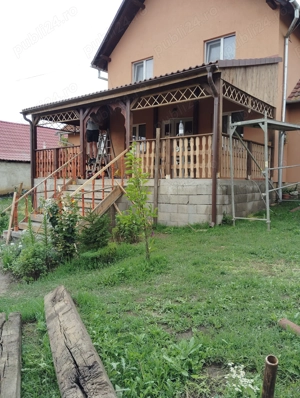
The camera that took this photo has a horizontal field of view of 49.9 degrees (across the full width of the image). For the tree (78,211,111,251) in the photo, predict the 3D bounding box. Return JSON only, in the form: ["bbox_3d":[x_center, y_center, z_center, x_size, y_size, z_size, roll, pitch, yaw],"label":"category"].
[{"bbox_3d":[-1.015,0.576,5.900,0.560,0.740,0.560,1,3,0],"label":"tree"}]

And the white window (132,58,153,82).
[{"bbox_3d":[-0.243,-4.724,12.183,1.020,0.960,0.120,3,4,40],"label":"white window"}]

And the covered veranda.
[{"bbox_3d":[-0.466,-1.796,10.143,7.600,4.400,3.500,3,4,40],"label":"covered veranda"}]

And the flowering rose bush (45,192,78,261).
[{"bbox_3d":[-1.460,0.473,5.350,0.550,1.080,0.550,1,3,0],"label":"flowering rose bush"}]

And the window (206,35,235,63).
[{"bbox_3d":[2.227,-4.556,10.124,1.020,0.960,0.120,3,4,40],"label":"window"}]

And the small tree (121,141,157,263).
[{"bbox_3d":[-0.165,0.039,5.080,0.520,1.840,0.500,1,3,0],"label":"small tree"}]

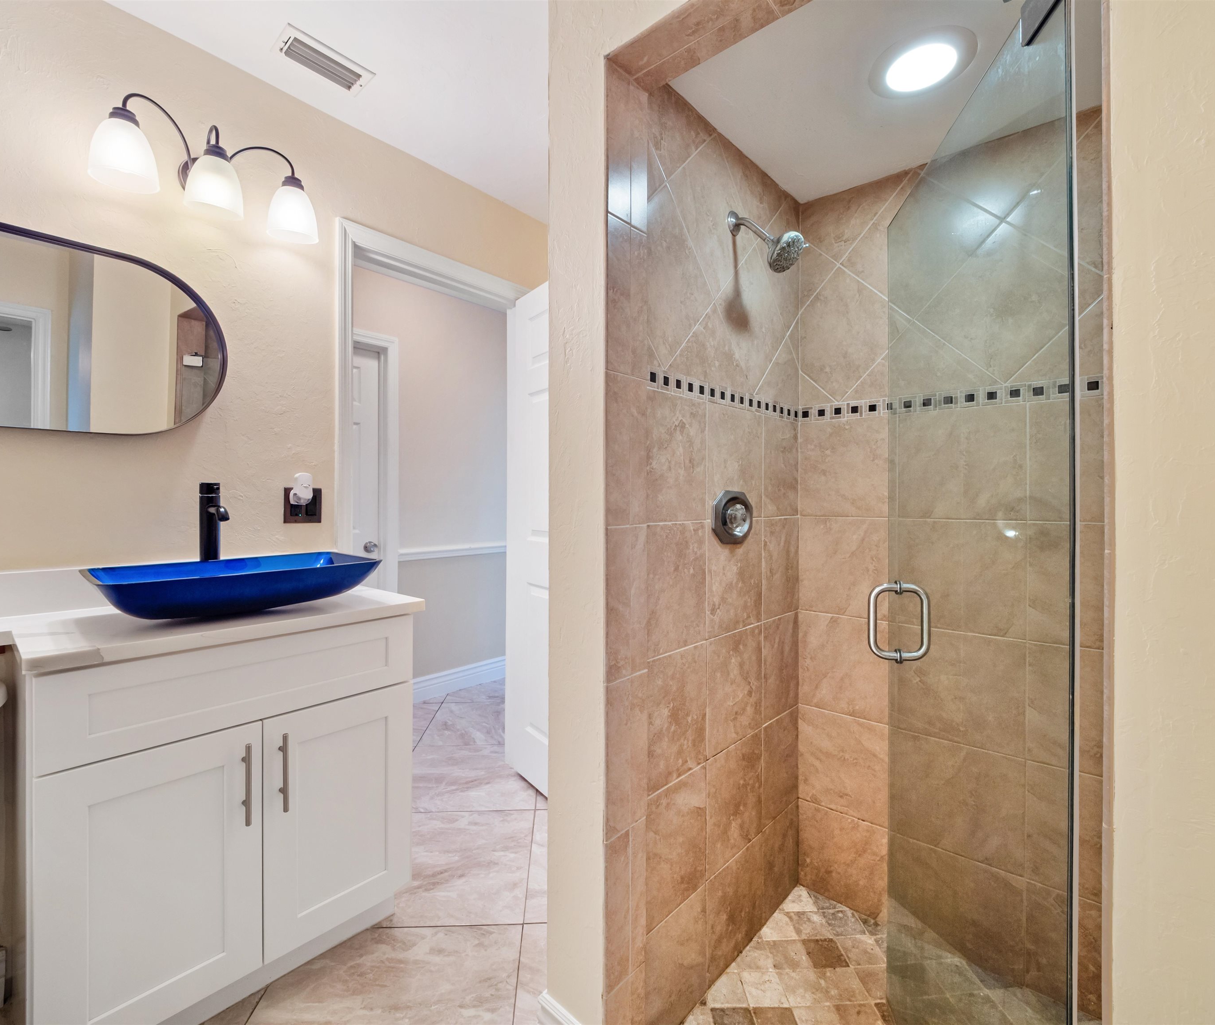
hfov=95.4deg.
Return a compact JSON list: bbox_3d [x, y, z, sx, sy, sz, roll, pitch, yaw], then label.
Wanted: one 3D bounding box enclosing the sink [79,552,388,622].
[{"bbox_3d":[-0.910,0.184,1.386,0.338,0.110,0.560,1,1,43],"label":"sink"}]

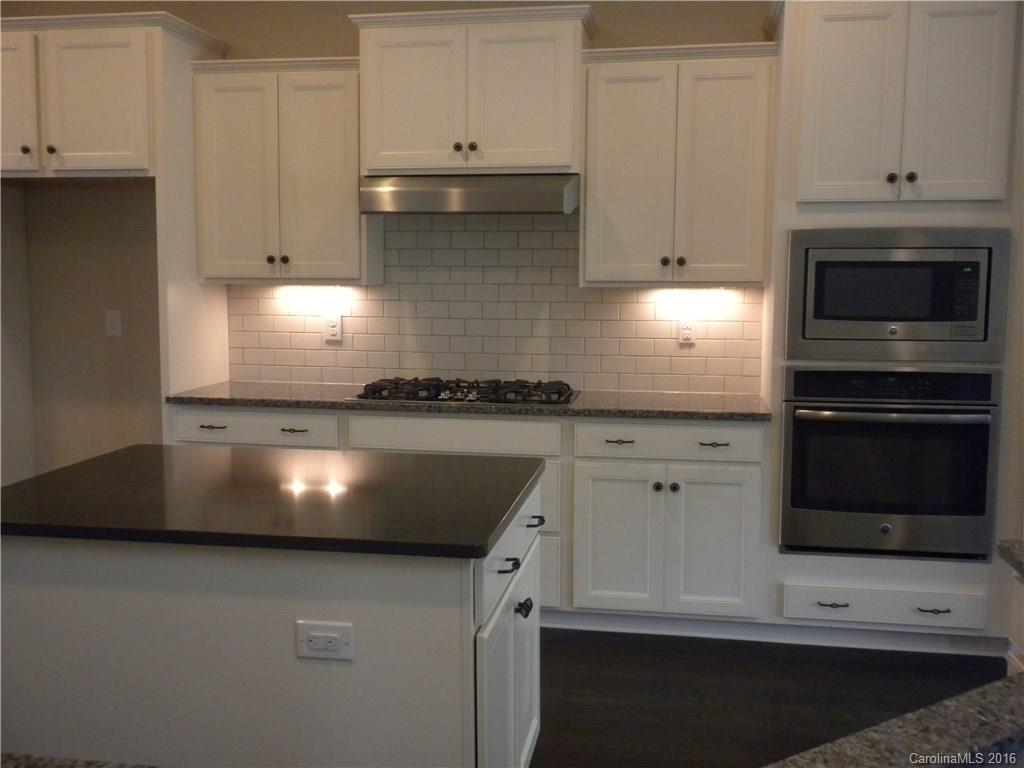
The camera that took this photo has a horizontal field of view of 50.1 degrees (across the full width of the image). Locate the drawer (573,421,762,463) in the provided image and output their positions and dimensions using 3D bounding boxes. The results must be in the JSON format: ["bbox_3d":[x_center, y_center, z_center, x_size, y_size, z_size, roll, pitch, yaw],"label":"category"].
[{"bbox_3d":[0.635,0.200,4.395,0.697,0.125,0.510,1,6,11],"label":"drawer"}]

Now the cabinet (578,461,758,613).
[{"bbox_3d":[0.650,0.573,4.539,0.716,0.595,0.603,1,6,10],"label":"cabinet"}]

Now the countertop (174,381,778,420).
[{"bbox_3d":[-0.178,0.067,4.643,2.453,0.031,0.648,1,6,10],"label":"countertop"}]

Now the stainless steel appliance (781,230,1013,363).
[{"bbox_3d":[1.427,-0.341,4.176,0.758,0.478,0.490,1,6,11],"label":"stainless steel appliance"}]

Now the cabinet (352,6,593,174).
[{"bbox_3d":[-0.144,-1.198,4.628,0.998,0.646,0.405,1,6,10],"label":"cabinet"}]

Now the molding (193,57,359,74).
[{"bbox_3d":[-1.001,-1.341,4.622,0.766,0.052,0.046,1,6,10],"label":"molding"}]

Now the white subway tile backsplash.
[{"bbox_3d":[-0.125,-0.368,4.911,2.453,0.778,0.014,1,6,10],"label":"white subway tile backsplash"}]

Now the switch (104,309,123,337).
[{"bbox_3d":[-1.911,-0.290,5.242,0.077,0.118,0.012,1,6,10],"label":"switch"}]

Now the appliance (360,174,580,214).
[{"bbox_3d":[-0.159,-0.787,4.591,0.907,0.157,0.490,1,6,11],"label":"appliance"}]

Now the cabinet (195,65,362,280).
[{"bbox_3d":[-0.969,-0.911,4.844,0.761,0.924,0.331,1,6,10],"label":"cabinet"}]

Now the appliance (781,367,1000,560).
[{"bbox_3d":[1.427,0.270,4.264,0.755,0.708,0.598,1,6,11],"label":"appliance"}]

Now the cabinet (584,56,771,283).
[{"bbox_3d":[0.681,-0.855,4.509,0.761,0.907,0.321,1,6,11],"label":"cabinet"}]

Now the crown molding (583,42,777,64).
[{"bbox_3d":[0.653,-1.300,4.306,0.763,0.048,0.043,1,6,11],"label":"crown molding"}]

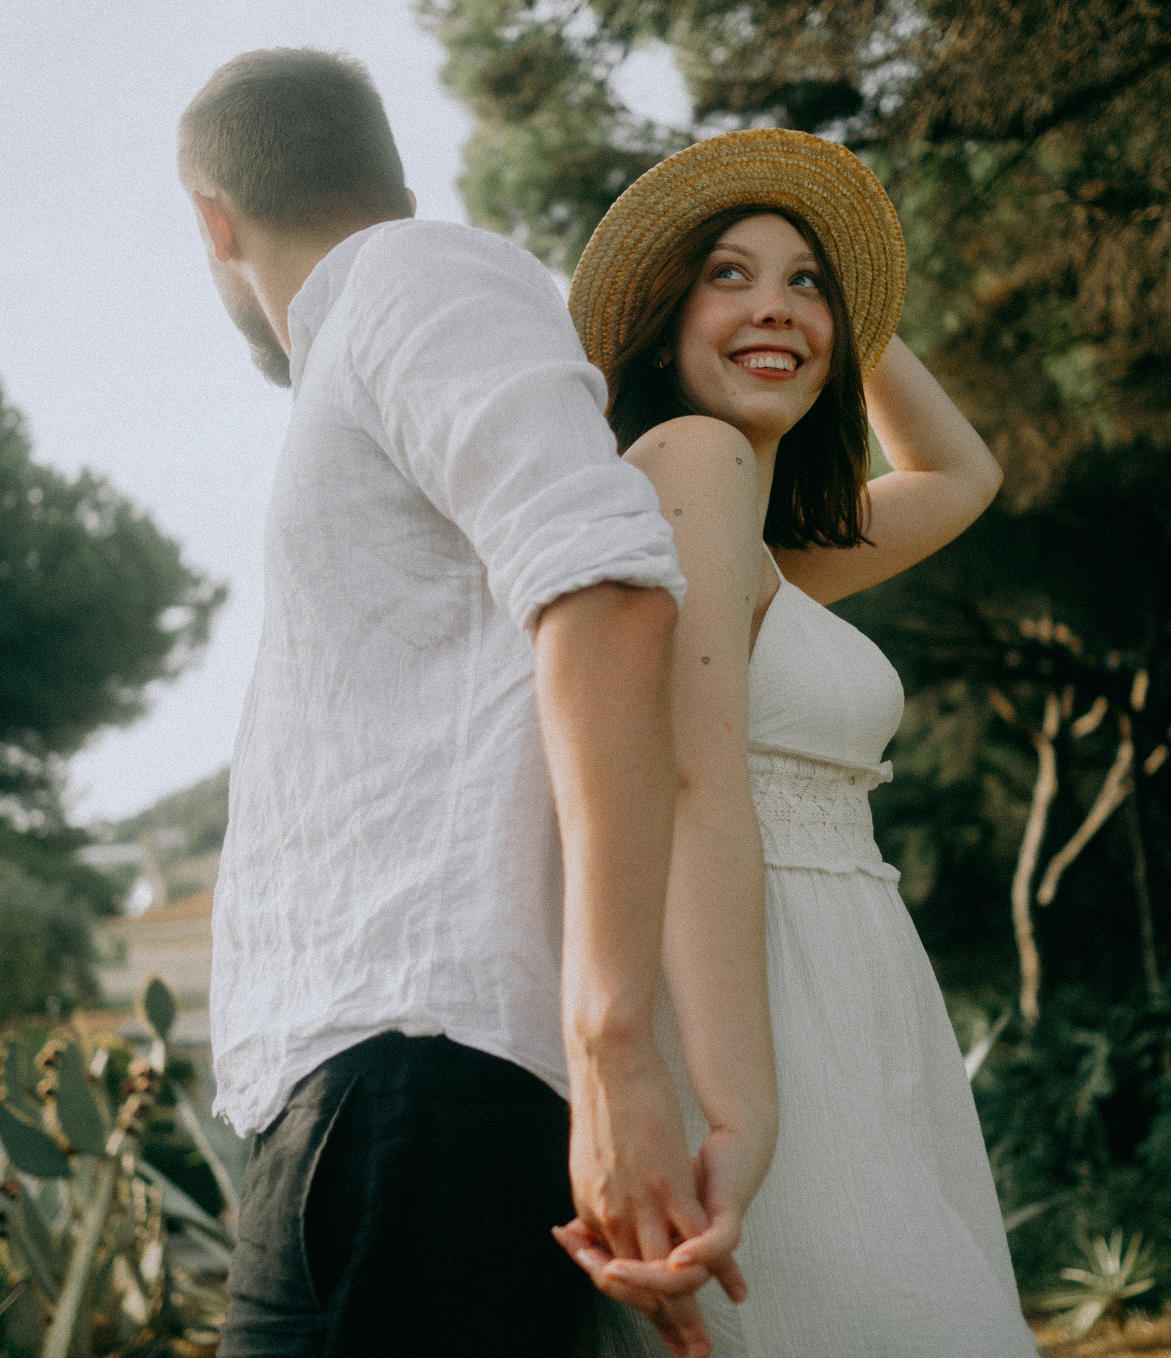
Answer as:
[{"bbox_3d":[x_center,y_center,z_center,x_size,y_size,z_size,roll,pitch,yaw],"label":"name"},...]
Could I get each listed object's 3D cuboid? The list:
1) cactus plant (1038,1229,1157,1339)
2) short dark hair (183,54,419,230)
[{"bbox_3d":[1.619,1.912,5.400,0.370,0.310,0.370,0,-12,0],"label":"cactus plant"},{"bbox_3d":[-0.231,-0.419,1.360,0.172,0.162,0.200,7,-14,-31],"label":"short dark hair"}]

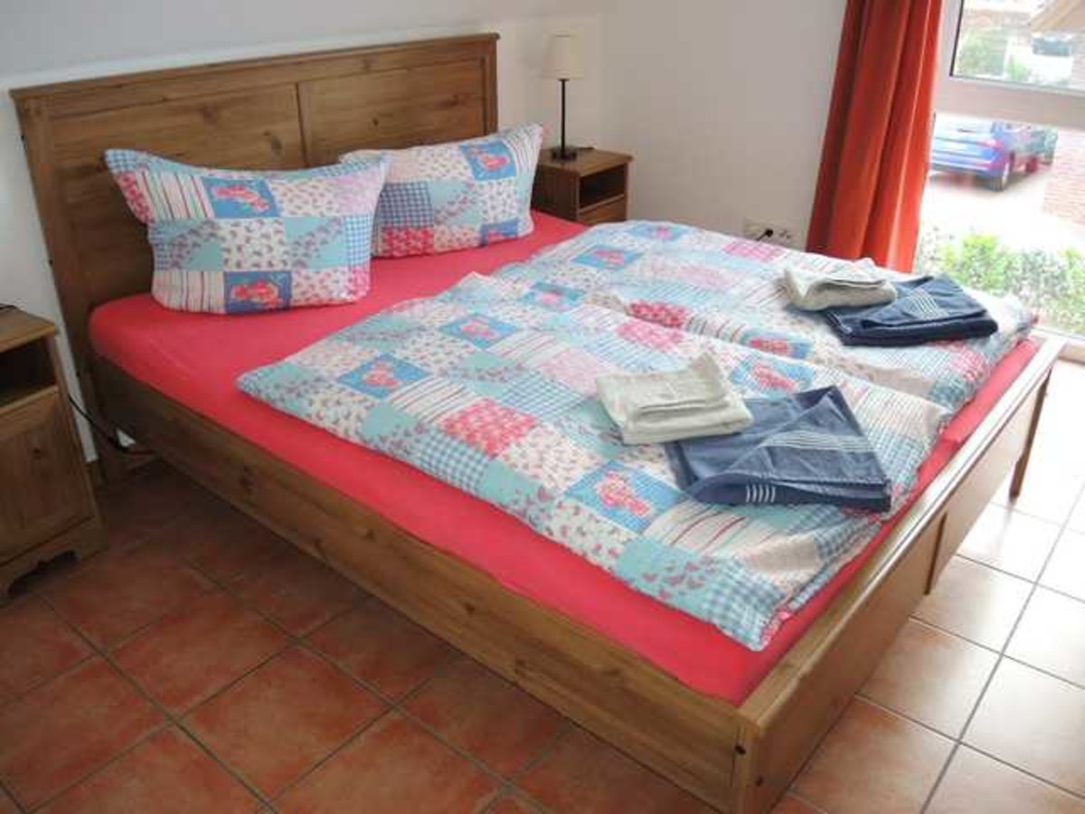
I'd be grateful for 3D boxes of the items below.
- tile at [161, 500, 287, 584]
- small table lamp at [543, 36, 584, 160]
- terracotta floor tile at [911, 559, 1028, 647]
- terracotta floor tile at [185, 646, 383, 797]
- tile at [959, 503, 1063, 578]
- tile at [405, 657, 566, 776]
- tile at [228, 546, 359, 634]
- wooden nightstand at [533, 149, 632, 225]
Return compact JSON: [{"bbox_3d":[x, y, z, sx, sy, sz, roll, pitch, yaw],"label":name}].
[{"bbox_3d":[-0.800,0.340,2.338,0.308,0.010,0.308,20,33,35],"label":"tile"},{"bbox_3d":[0.088,-1.220,3.470,0.162,0.480,0.162,0,27,0],"label":"small table lamp"},{"bbox_3d":[0.972,0.443,2.075,0.303,0.010,0.303,20,33,35],"label":"terracotta floor tile"},{"bbox_3d":[-0.516,0.620,1.765,0.308,0.010,0.308,20,33,35],"label":"terracotta floor tile"},{"bbox_3d":[1.176,0.337,2.314,0.308,0.010,0.308,20,33,35],"label":"tile"},{"bbox_3d":[-0.082,0.599,1.780,0.303,0.010,0.303,20,33,35],"label":"tile"},{"bbox_3d":[-0.557,0.429,2.139,0.303,0.010,0.303,20,33,35],"label":"tile"},{"bbox_3d":[0.180,-0.809,3.950,0.306,0.605,0.415,20,33,35],"label":"wooden nightstand"}]

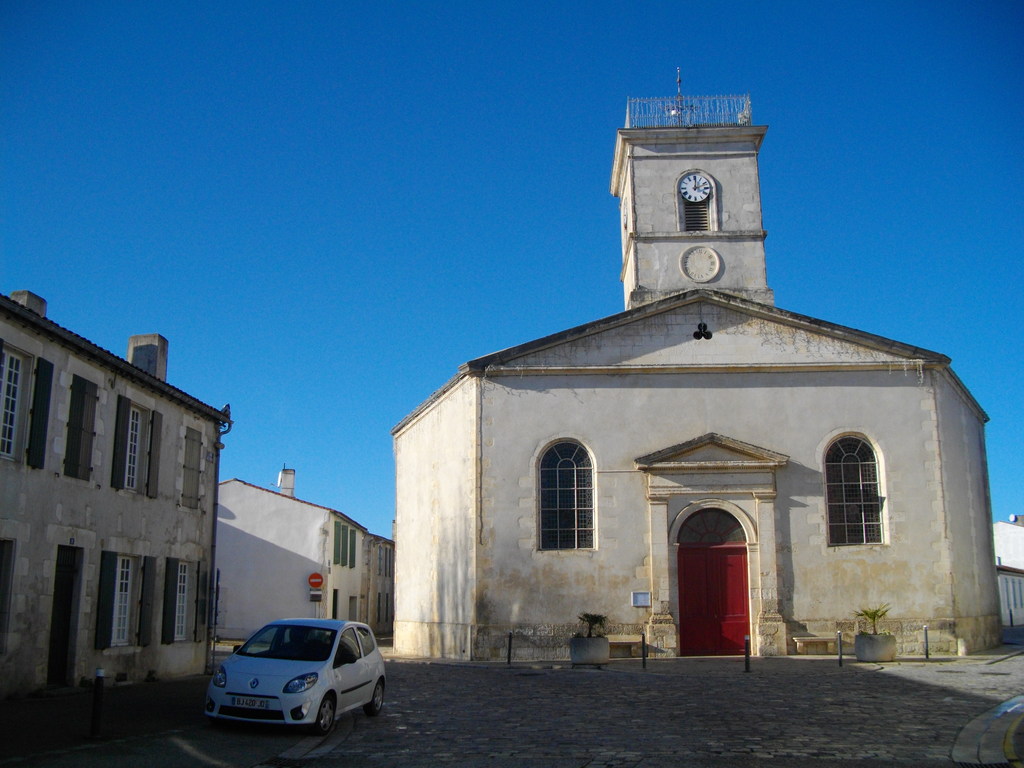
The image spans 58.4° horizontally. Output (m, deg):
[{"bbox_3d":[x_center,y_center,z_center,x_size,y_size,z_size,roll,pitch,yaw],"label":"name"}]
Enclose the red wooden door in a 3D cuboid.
[{"bbox_3d":[5.876,6.309,26.880,2.007,3.214,0.150,-1,-13,1],"label":"red wooden door"}]

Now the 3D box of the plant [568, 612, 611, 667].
[{"bbox_3d":[2.036,6.705,24.011,1.060,1.376,1.060,-1,-13,1],"label":"plant"}]

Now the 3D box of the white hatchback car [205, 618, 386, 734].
[{"bbox_3d":[-3.084,4.264,13.754,1.660,1.470,3.600,1,-12,10],"label":"white hatchback car"}]

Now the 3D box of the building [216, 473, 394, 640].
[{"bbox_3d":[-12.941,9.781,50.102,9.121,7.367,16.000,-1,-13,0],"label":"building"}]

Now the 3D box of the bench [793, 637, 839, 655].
[{"bbox_3d":[8.552,7.429,26.003,1.256,0.487,0.450,-1,-13,1],"label":"bench"}]

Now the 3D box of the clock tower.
[{"bbox_3d":[6.301,-5.861,33.296,5.061,7.900,5.061,-1,-13,1],"label":"clock tower"}]

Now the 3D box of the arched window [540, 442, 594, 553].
[{"bbox_3d":[1.633,3.328,27.442,1.622,3.268,0.250,-1,-13,1],"label":"arched window"}]

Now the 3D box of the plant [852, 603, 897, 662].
[{"bbox_3d":[9.643,6.587,24.327,1.114,1.511,1.114,-1,-13,1],"label":"plant"}]

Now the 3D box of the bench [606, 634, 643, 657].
[{"bbox_3d":[3.098,7.484,26.120,1.240,0.585,0.450,-1,-13,1],"label":"bench"}]

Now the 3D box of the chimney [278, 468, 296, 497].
[{"bbox_3d":[-10.602,4.799,43.884,0.641,1.331,0.700,-1,-13,0],"label":"chimney"}]

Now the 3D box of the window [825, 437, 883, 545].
[{"bbox_3d":[10.120,3.175,27.274,1.571,3.190,0.250,-1,-13,1],"label":"window"}]

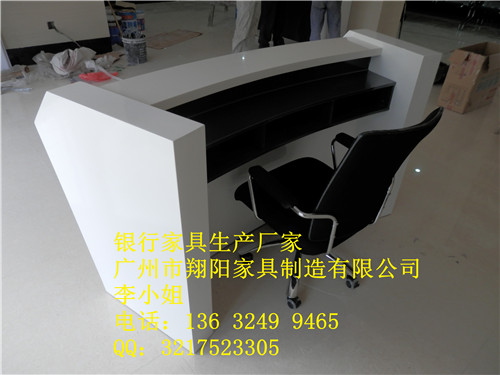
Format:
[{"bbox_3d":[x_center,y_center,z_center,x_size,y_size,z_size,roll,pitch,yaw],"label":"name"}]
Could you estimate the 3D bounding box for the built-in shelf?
[{"bbox_3d":[0.178,-0.360,1.621,1.390,0.245,0.308,-25,43,-33],"label":"built-in shelf"}]

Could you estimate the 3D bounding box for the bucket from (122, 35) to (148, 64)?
[{"bbox_3d":[-1.461,-1.760,4.634,0.285,0.324,0.285,2,35,-1],"label":"bucket"}]

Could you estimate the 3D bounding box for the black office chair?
[{"bbox_3d":[0.322,0.044,1.645,0.610,0.965,0.637,-22,42,-31],"label":"black office chair"}]

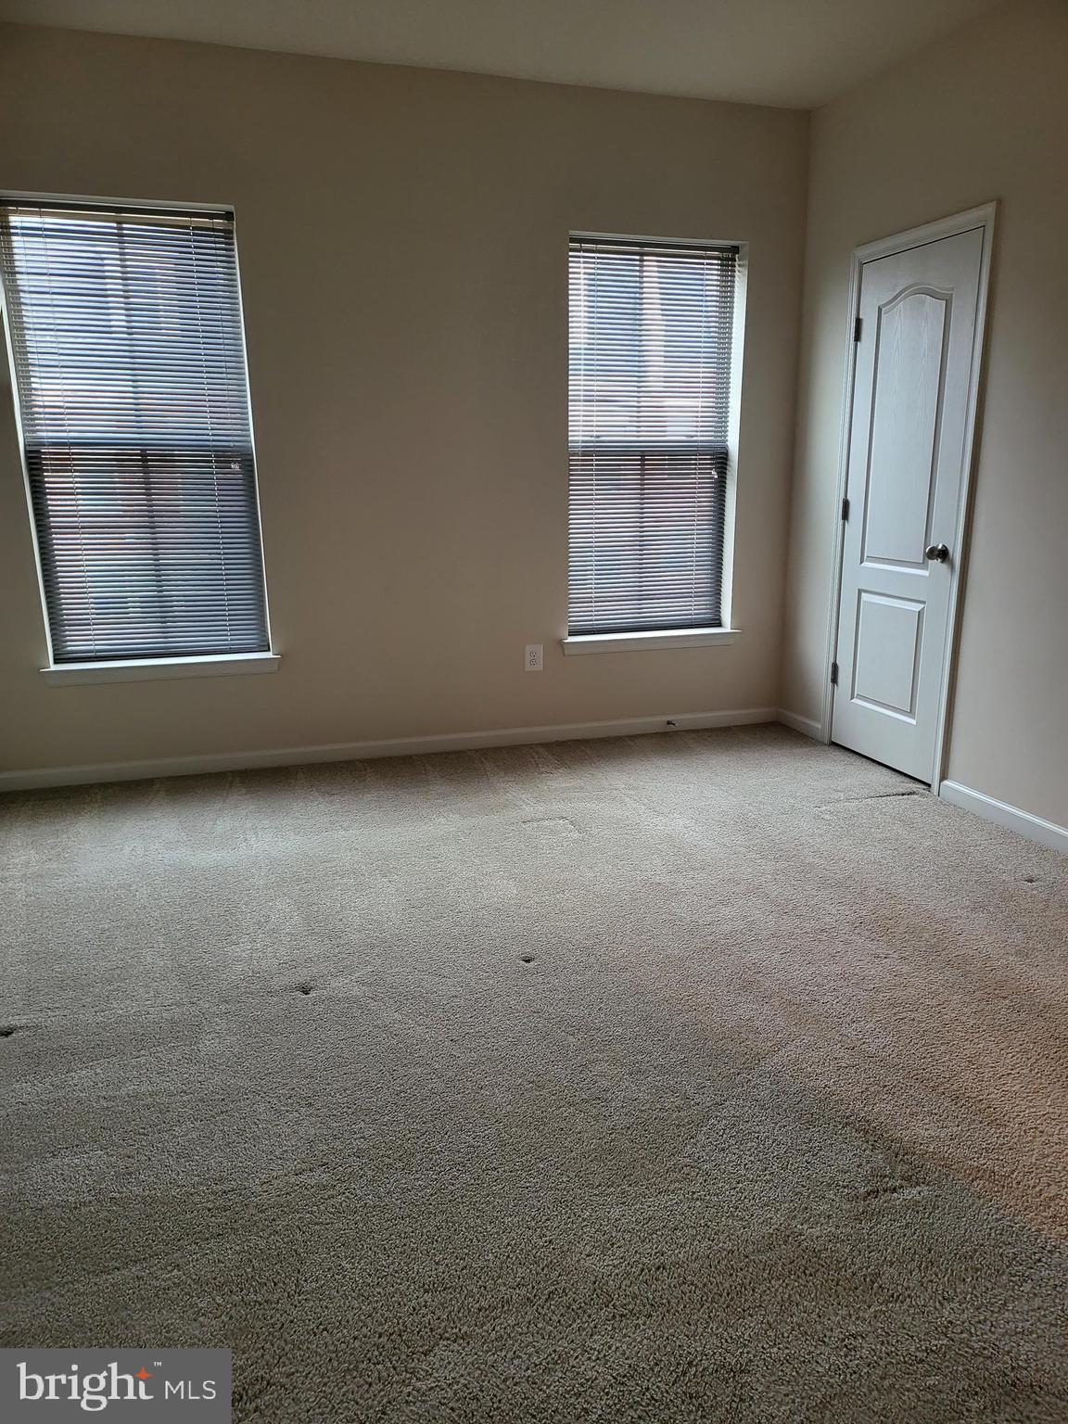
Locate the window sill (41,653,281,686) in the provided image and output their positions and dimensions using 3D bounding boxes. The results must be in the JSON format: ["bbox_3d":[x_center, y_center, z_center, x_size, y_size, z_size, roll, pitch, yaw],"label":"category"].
[{"bbox_3d":[-1.517,-0.174,4.074,0.922,0.075,0.145,-5,15,-17],"label":"window sill"}]

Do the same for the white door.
[{"bbox_3d":[1.483,-0.771,3.972,0.045,2.022,0.681,-5,15,-17],"label":"white door"}]

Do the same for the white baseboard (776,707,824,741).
[{"bbox_3d":[1.282,0.059,4.780,0.018,0.074,0.401,-5,15,-17],"label":"white baseboard"}]

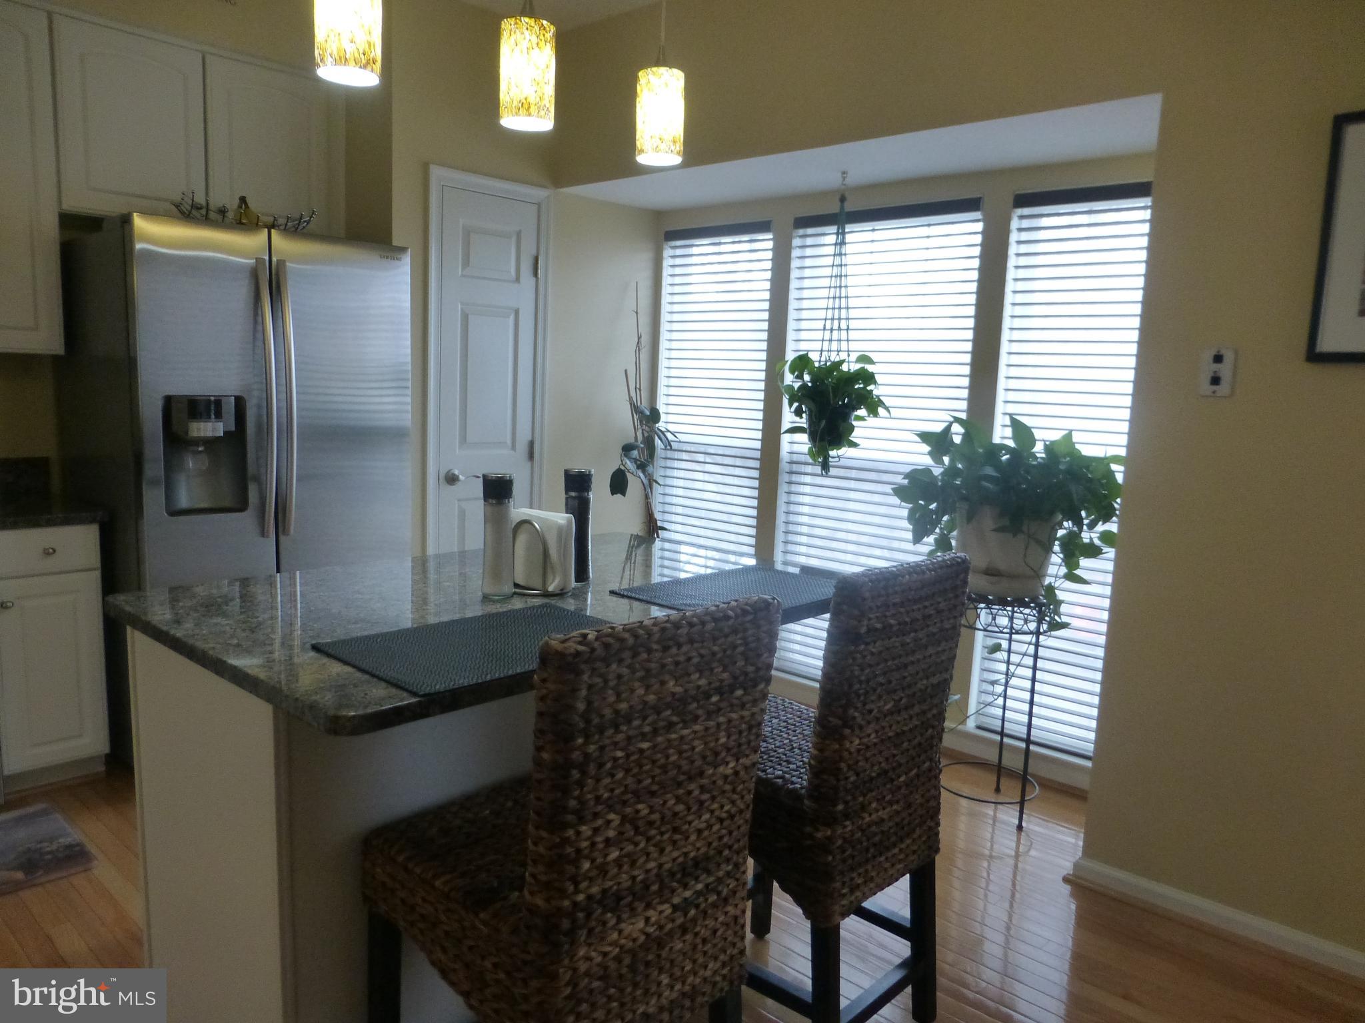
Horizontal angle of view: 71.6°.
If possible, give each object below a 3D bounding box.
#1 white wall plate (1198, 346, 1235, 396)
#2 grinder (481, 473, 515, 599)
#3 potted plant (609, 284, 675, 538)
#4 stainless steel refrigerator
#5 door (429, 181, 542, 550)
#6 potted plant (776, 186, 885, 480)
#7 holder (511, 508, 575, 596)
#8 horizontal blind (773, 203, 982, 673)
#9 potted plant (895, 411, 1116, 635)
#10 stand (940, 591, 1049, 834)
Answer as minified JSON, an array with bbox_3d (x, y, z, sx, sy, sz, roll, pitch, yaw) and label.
[{"bbox_3d":[1.302,-0.338,2.304,0.071,0.116,0.008,9,10,41],"label":"white wall plate"},{"bbox_3d":[-0.366,0.046,1.881,0.065,0.245,0.065,2,8,0],"label":"grinder"},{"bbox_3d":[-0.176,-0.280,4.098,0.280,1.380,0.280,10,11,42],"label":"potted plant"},{"bbox_3d":[-1.606,-0.075,3.473,0.900,1.785,0.908,10,11,42],"label":"stainless steel refrigerator"},{"bbox_3d":[-0.811,-0.254,3.961,0.050,2.060,0.485,10,11,42],"label":"door"},{"bbox_3d":[0.566,-0.682,3.580,0.390,1.094,0.370,2,8,0],"label":"potted plant"},{"bbox_3d":[-0.297,0.079,1.984,0.155,0.155,0.105,10,11,42],"label":"holder"},{"bbox_3d":[0.729,-0.212,3.787,0.820,1.940,0.060,10,11,42],"label":"horizontal blind"},{"bbox_3d":[1.011,0.030,2.975,0.660,0.660,0.600,10,11,42],"label":"potted plant"},{"bbox_3d":[1.006,0.620,3.057,0.320,0.720,0.320,10,11,42],"label":"stand"}]

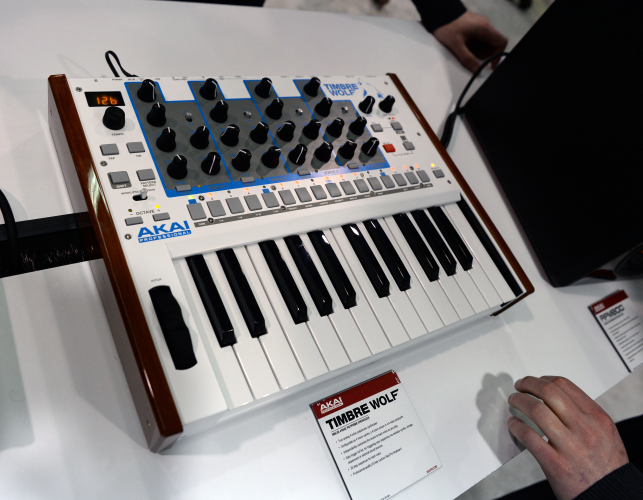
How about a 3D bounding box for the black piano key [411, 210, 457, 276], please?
[{"bbox_3d":[0.125,-0.011,0.547,0.014,0.011,0.084,-13,65,-33],"label":"black piano key"}]

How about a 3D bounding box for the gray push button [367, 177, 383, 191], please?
[{"bbox_3d":[0.059,-0.072,0.547,0.012,0.003,0.015,-13,65,-33],"label":"gray push button"}]

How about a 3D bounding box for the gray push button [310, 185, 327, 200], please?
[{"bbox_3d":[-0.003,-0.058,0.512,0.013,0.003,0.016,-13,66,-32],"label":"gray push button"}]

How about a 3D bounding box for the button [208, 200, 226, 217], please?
[{"bbox_3d":[-0.097,-0.038,0.462,0.013,0.003,0.017,-13,66,-32],"label":"button"}]

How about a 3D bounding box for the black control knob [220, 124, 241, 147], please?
[{"bbox_3d":[-0.092,-0.117,0.508,0.018,0.016,0.018,-13,66,-32],"label":"black control knob"}]

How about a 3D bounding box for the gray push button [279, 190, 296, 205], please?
[{"bbox_3d":[-0.033,-0.051,0.487,0.012,0.003,0.015,-13,65,-33],"label":"gray push button"}]

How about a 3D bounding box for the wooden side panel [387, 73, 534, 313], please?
[{"bbox_3d":[0.156,-0.079,0.644,0.014,0.068,0.339,-13,65,-33],"label":"wooden side panel"}]

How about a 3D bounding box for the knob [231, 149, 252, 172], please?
[{"bbox_3d":[-0.078,-0.090,0.497,0.018,0.016,0.018,-13,66,-32],"label":"knob"}]

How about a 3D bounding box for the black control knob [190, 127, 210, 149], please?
[{"bbox_3d":[-0.112,-0.106,0.468,0.018,0.016,0.018,-13,67,-32],"label":"black control knob"}]

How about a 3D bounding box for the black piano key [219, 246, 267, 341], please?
[{"bbox_3d":[-0.066,0.033,0.421,0.014,0.011,0.084,-13,65,-33],"label":"black piano key"}]

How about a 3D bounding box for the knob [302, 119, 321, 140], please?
[{"bbox_3d":[-0.009,-0.133,0.547,0.018,0.016,0.018,-9,64,-30],"label":"knob"}]

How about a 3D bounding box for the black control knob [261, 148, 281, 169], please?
[{"bbox_3d":[-0.049,-0.094,0.502,0.018,0.016,0.018,-17,68,-33],"label":"black control knob"}]

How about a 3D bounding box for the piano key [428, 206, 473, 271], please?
[{"bbox_3d":[0.149,-0.016,0.567,0.014,0.011,0.085,-13,65,-33],"label":"piano key"}]

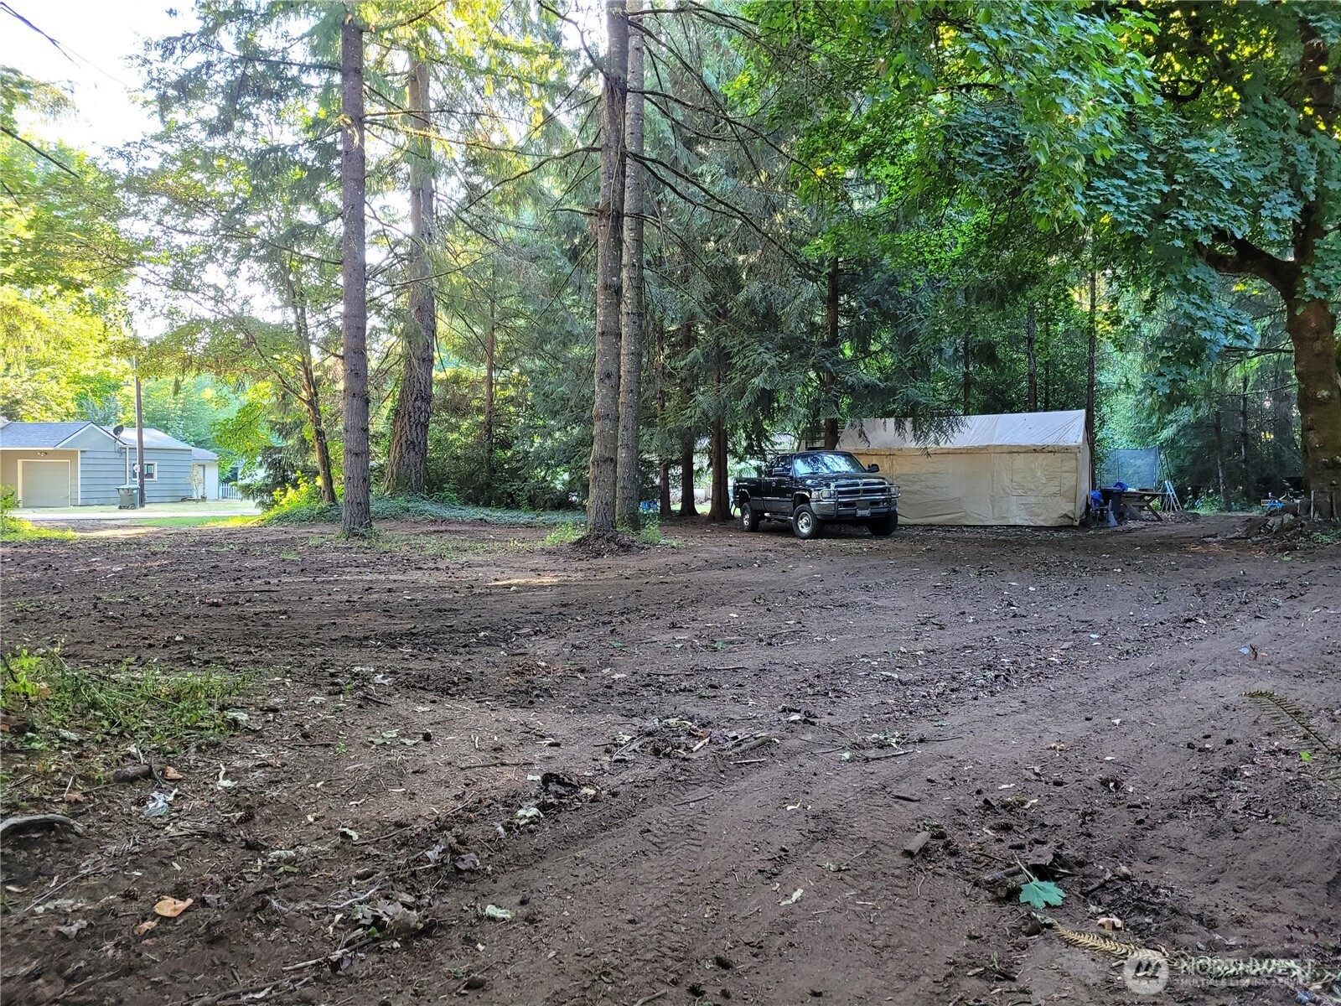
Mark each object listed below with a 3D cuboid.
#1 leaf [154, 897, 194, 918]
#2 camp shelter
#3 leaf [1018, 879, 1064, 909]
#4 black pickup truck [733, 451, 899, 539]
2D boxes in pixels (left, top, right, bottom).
[{"bbox_3d":[-1.668,1.359,3.379,0.130,0.030,0.085,0,4,-12],"label":"leaf"},{"bbox_3d":[8.193,-0.979,28.267,6.400,3.000,2.850,0,1,26],"label":"camp shelter"},{"bbox_3d":[1.287,1.356,3.489,0.145,0.030,0.165,-5,9,-11],"label":"leaf"},{"bbox_3d":[3.344,-0.213,24.112,2.040,1.950,5.680,-2,1,-16],"label":"black pickup truck"}]

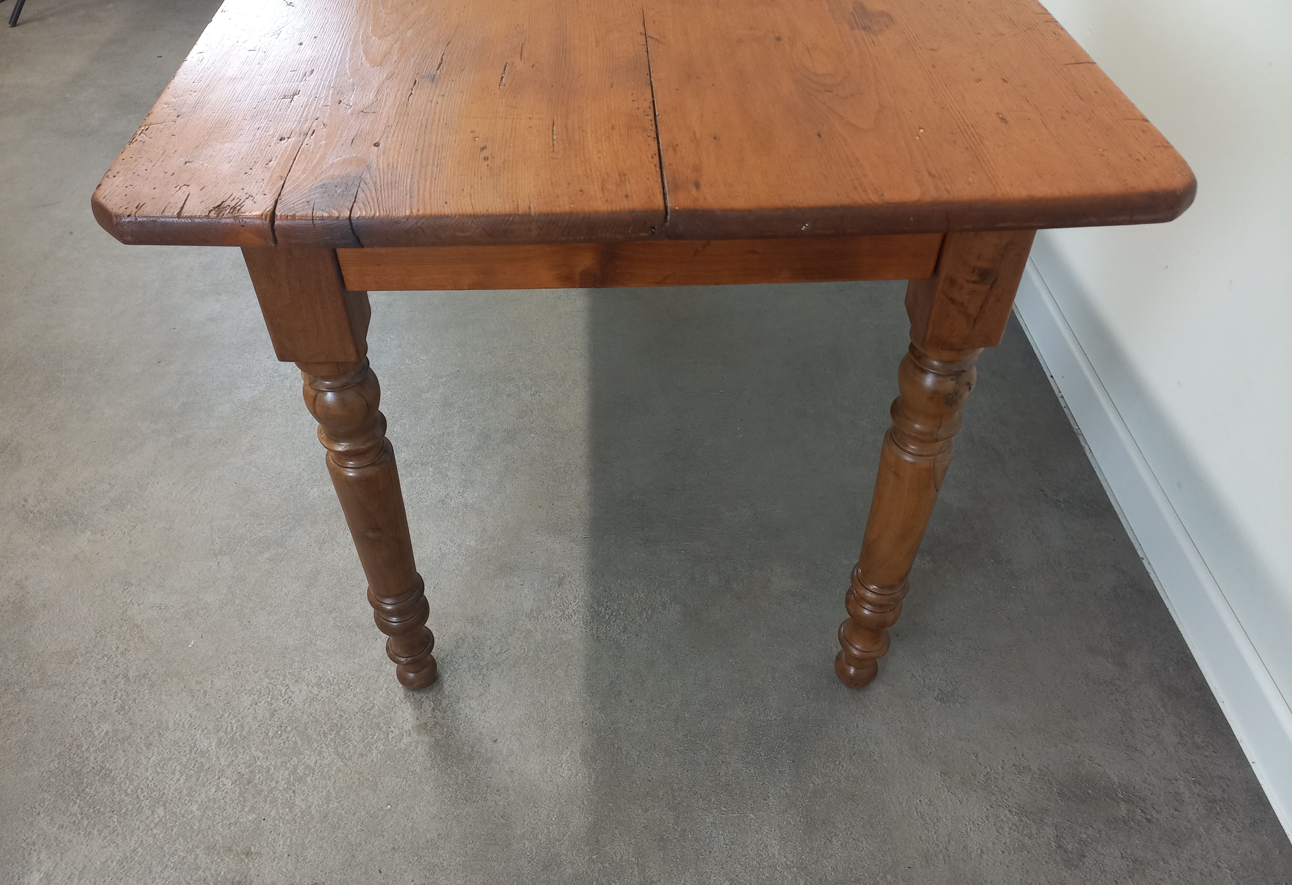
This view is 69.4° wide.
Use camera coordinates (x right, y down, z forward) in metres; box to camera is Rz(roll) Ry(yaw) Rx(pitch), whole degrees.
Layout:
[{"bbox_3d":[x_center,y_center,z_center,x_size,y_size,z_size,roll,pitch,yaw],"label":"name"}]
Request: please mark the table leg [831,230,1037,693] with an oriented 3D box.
[{"bbox_3d":[0.280,0.040,1.003,0.071,0.735,0.071,-1,43,-1],"label":"table leg"}]

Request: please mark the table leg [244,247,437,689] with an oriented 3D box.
[{"bbox_3d":[-0.293,0.048,0.990,0.071,0.735,0.071,-1,43,-1],"label":"table leg"}]

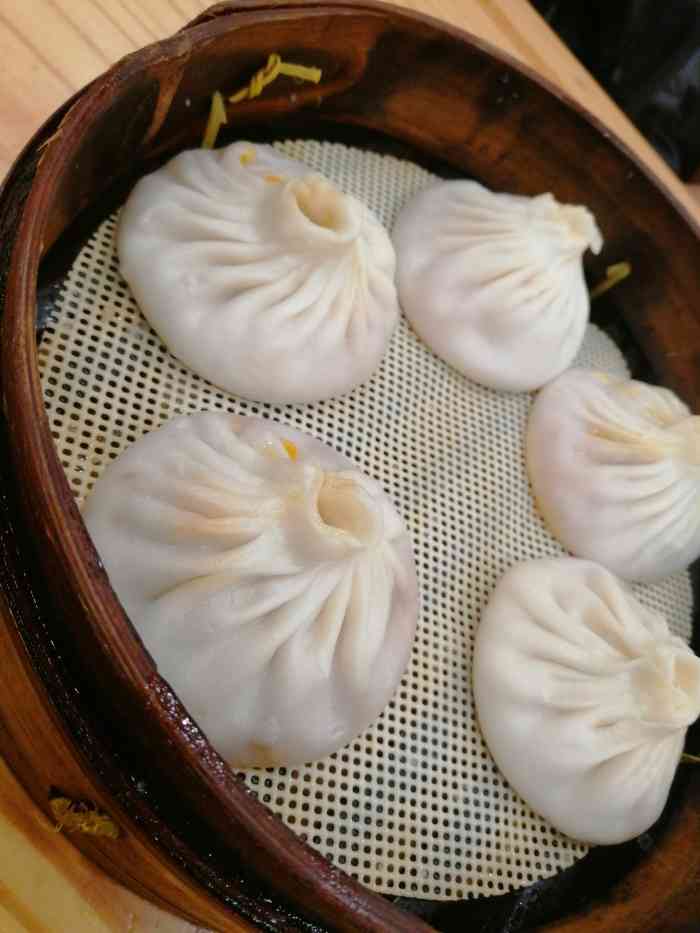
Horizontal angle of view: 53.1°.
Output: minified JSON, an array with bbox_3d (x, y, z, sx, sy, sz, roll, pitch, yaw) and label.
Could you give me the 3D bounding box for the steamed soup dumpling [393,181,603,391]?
[{"bbox_3d":[0.044,-0.052,0.185,0.062,0.036,0.062,-33,90,-38],"label":"steamed soup dumpling"}]

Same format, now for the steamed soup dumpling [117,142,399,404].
[{"bbox_3d":[-0.014,-0.045,0.149,0.063,0.030,0.063,-33,90,-38],"label":"steamed soup dumpling"}]

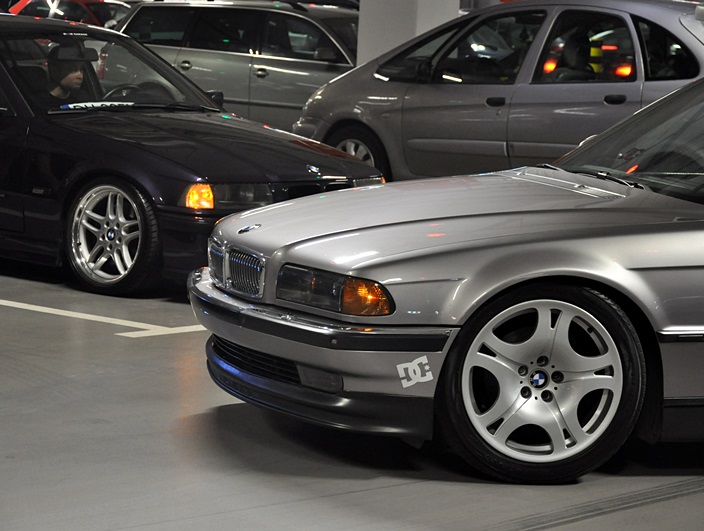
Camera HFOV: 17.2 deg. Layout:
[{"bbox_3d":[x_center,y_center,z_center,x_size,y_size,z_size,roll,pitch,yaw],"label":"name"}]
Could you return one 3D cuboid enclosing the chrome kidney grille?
[{"bbox_3d":[-0.396,0.003,7.830,0.075,0.165,0.480,0,7,-25],"label":"chrome kidney grille"}]

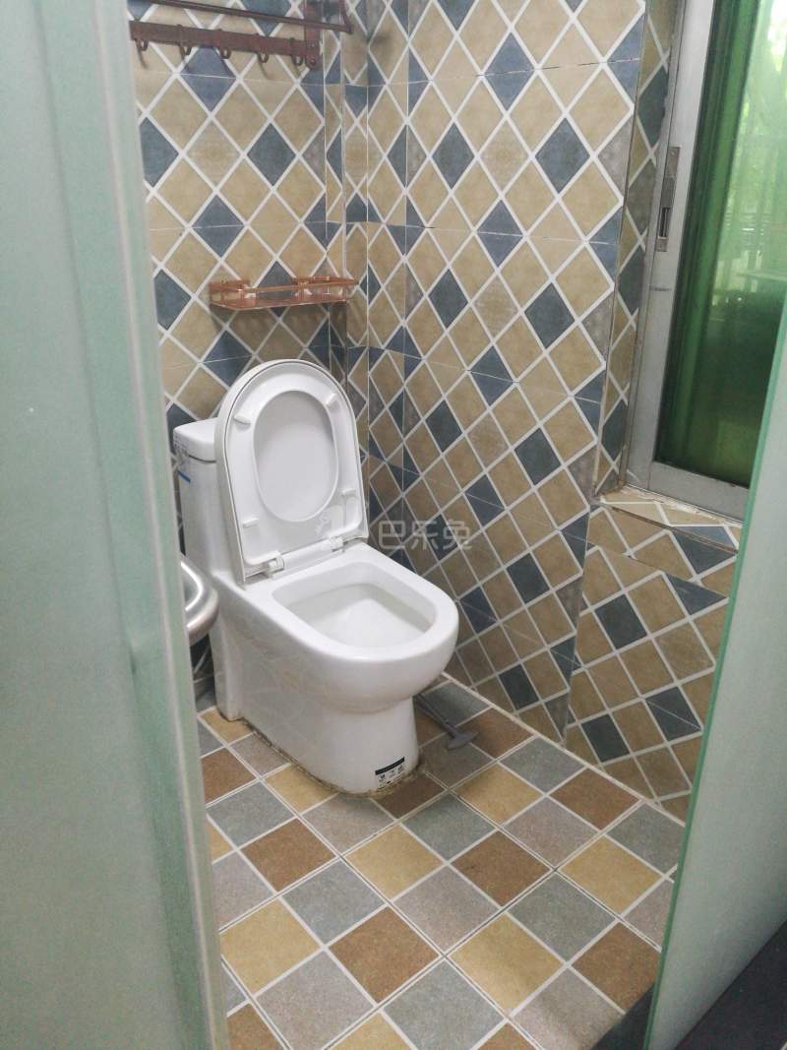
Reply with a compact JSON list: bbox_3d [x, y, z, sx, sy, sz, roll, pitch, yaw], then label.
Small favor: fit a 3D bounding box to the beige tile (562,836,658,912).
[{"bbox_3d":[0.428,0.689,1.609,0.141,0.010,0.141,-18,30,-37],"label":"beige tile"}]

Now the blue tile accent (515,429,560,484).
[{"bbox_3d":[0.317,-0.149,1.785,0.012,0.132,0.132,-18,29,-36],"label":"blue tile accent"}]

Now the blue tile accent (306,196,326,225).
[{"bbox_3d":[-0.190,-0.773,2.004,0.066,0.066,0.010,-18,30,-37],"label":"blue tile accent"}]

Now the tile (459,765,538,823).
[{"bbox_3d":[0.231,0.599,1.815,0.141,0.010,0.141,-18,30,-37],"label":"tile"}]

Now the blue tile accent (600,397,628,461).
[{"bbox_3d":[0.446,-0.191,1.667,0.076,0.127,0.012,-18,29,-36],"label":"blue tile accent"}]

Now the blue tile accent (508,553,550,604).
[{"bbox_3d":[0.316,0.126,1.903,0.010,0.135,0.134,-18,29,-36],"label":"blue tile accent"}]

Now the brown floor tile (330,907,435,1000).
[{"bbox_3d":[-0.016,0.752,1.439,0.139,0.010,0.138,-18,29,-37],"label":"brown floor tile"}]

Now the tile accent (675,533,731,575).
[{"bbox_3d":[0.575,0.061,1.526,0.010,0.066,0.131,-18,29,-36],"label":"tile accent"}]

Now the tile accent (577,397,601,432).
[{"bbox_3d":[0.391,-0.217,1.647,0.010,0.073,0.069,-18,29,-36],"label":"tile accent"}]

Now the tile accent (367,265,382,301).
[{"bbox_3d":[-0.045,-0.605,2.065,0.012,0.103,0.052,-18,29,-36],"label":"tile accent"}]

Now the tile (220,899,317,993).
[{"bbox_3d":[-0.227,0.751,1.463,0.141,0.010,0.141,-18,30,-37],"label":"tile"}]

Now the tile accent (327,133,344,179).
[{"bbox_3d":[-0.137,-0.876,1.943,0.010,0.128,0.063,-18,29,-37],"label":"tile accent"}]

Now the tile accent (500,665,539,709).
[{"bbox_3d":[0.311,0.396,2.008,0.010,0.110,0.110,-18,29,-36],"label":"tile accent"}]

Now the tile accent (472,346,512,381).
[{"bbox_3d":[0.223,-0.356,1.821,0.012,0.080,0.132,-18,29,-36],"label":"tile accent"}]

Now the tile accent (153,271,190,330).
[{"bbox_3d":[-0.516,-0.504,1.841,0.132,0.132,0.010,-18,29,-37],"label":"tile accent"}]

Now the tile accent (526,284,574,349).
[{"bbox_3d":[0.320,-0.424,1.667,0.012,0.132,0.132,-18,29,-36],"label":"tile accent"}]

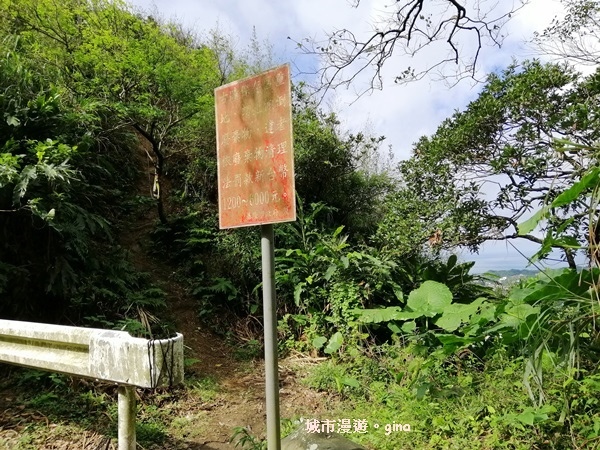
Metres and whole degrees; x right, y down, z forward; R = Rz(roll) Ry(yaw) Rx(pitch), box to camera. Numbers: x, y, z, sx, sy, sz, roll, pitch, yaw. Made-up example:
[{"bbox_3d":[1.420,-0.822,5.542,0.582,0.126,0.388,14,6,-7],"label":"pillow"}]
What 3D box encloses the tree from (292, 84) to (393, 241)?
[{"bbox_3d":[0.709,-1.096,8.300,2.100,3.000,2.000,-1,-3,0],"label":"tree"}]

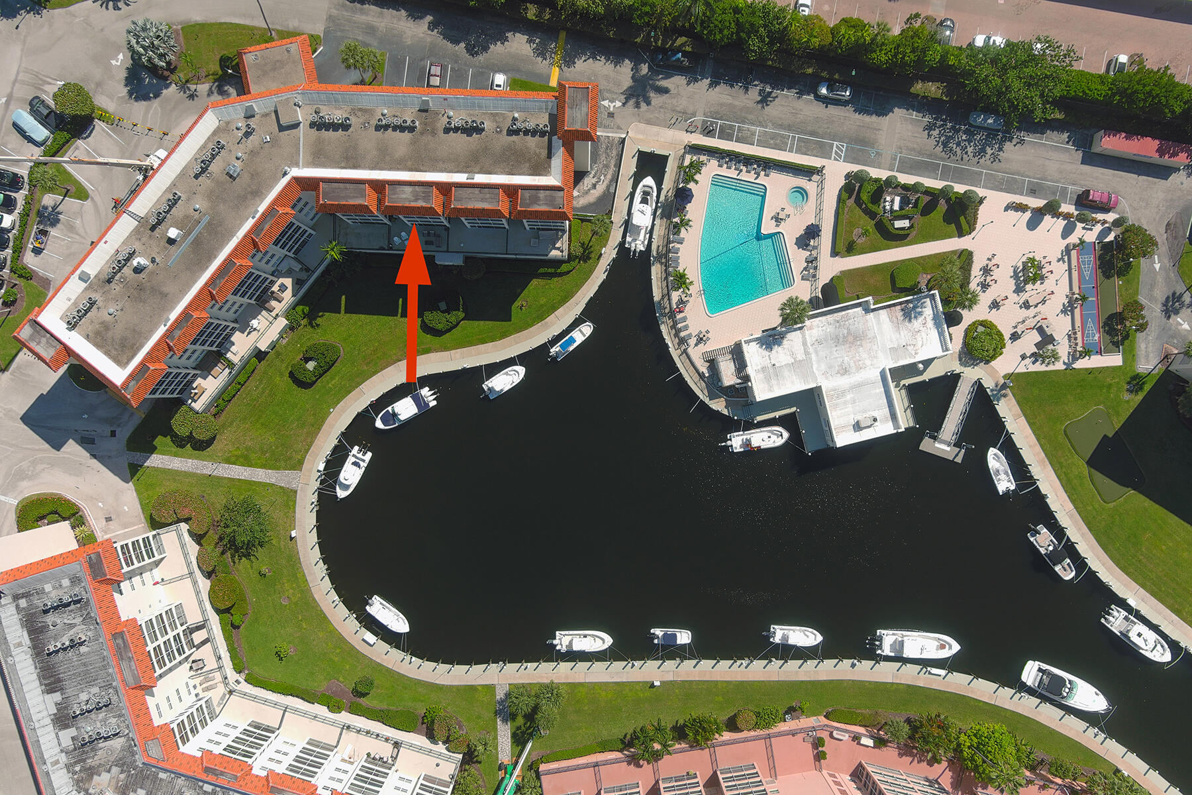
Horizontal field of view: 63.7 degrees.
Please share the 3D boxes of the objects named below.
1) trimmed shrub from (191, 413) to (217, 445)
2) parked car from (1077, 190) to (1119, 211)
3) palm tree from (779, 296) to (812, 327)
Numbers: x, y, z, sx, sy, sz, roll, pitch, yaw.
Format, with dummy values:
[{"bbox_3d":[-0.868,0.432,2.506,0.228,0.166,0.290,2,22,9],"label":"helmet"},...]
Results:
[{"bbox_3d":[-53.069,3.910,130.894,3.500,2.900,3.500,0,90,0],"label":"trimmed shrub"},{"bbox_3d":[69.341,-27.312,132.024,4.800,1.750,1.900,11,90,0],"label":"parked car"},{"bbox_3d":[25.340,-10.925,126.515,4.200,9.500,4.100,0,90,-1],"label":"palm tree"}]

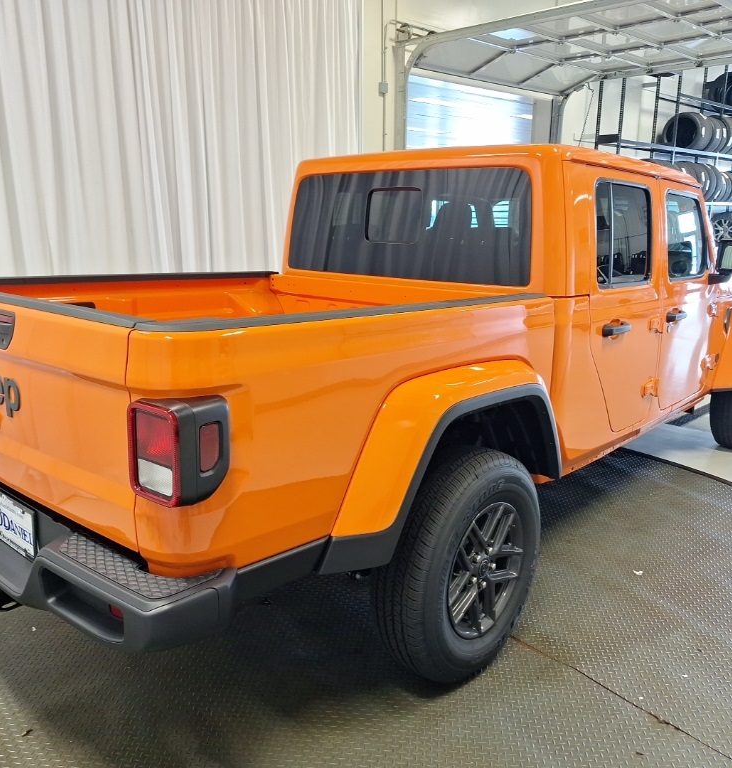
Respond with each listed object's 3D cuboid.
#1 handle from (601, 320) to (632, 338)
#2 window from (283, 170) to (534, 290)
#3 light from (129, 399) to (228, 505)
[{"bbox_3d":[1.144,-0.249,3.107,0.060,0.055,0.240,11,16,41],"label":"handle"},{"bbox_3d":[0.133,-0.714,3.100,1.360,0.460,0.035,12,14,40],"label":"window"},{"bbox_3d":[-0.434,0.150,1.617,0.170,0.220,0.160,10,16,39],"label":"light"}]

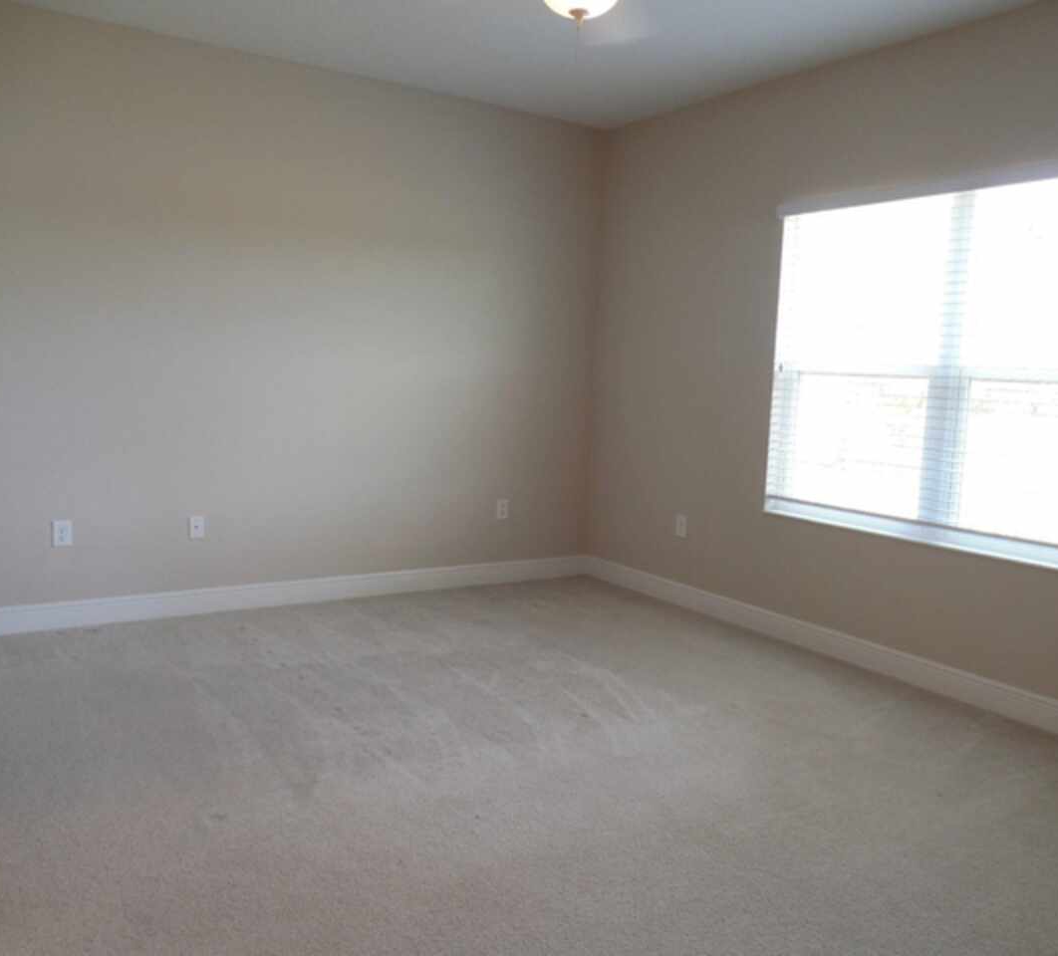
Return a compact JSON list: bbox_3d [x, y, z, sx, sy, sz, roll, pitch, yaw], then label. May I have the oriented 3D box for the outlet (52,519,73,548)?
[{"bbox_3d":[-2.135,0.253,4.215,0.078,0.121,0.010,-2,8,-33],"label":"outlet"}]

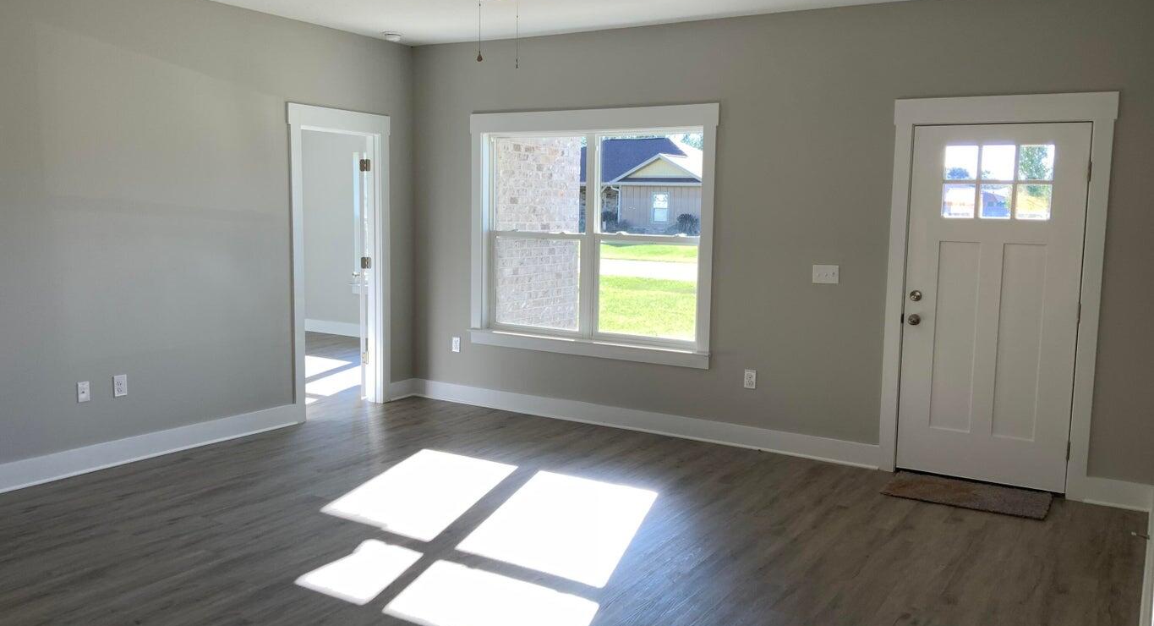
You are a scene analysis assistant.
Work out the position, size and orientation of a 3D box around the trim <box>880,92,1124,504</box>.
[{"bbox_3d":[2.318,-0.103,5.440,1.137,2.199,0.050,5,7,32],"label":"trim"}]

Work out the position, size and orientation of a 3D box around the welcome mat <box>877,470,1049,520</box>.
[{"bbox_3d":[2.159,1.002,5.360,0.835,0.015,0.480,5,7,32],"label":"welcome mat"}]

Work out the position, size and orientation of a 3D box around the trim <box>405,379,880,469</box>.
[{"bbox_3d":[0.252,0.740,6.845,3.740,0.146,0.035,5,7,32],"label":"trim"}]

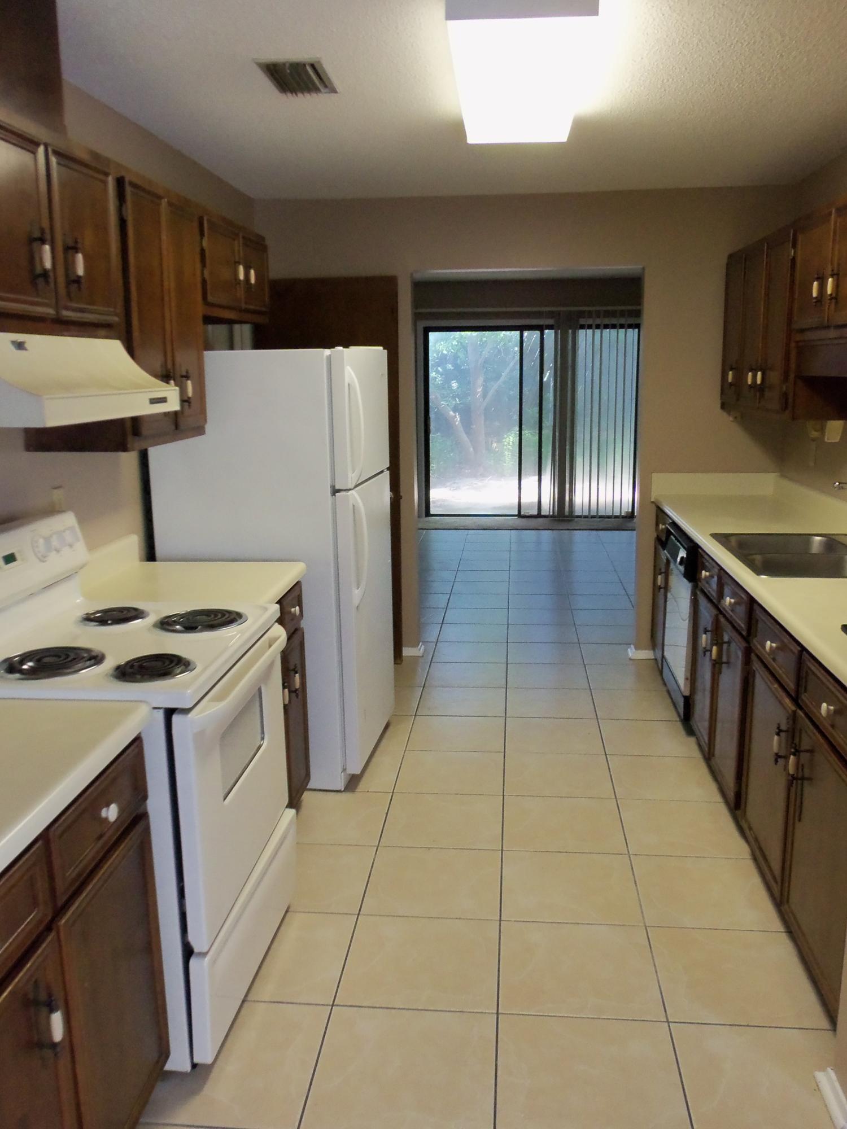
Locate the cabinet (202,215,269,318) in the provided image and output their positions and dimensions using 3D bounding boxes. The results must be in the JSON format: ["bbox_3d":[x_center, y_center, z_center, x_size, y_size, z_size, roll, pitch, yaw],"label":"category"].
[{"bbox_3d":[-0.859,-1.126,3.552,0.298,0.348,0.870,0,12,6],"label":"cabinet"}]

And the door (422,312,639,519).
[{"bbox_3d":[1.106,-1.508,9.482,2.213,2.105,0.120,0,12,6],"label":"door"}]

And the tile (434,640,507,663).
[{"bbox_3d":[0.269,0.505,5.184,0.412,0.012,0.393,0,12,6],"label":"tile"}]

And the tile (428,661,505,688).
[{"bbox_3d":[0.229,0.585,4.779,0.414,0.012,0.396,0,12,6],"label":"tile"}]

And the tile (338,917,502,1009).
[{"bbox_3d":[-0.003,1.077,2.477,0.412,0.012,0.393,0,12,6],"label":"tile"}]

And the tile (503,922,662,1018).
[{"bbox_3d":[0.411,1.079,2.436,0.412,0.012,0.393,0,12,6],"label":"tile"}]

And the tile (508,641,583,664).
[{"bbox_3d":[0.680,0.505,5.123,0.414,0.012,0.396,0,12,6],"label":"tile"}]

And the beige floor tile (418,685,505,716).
[{"bbox_3d":[0.192,0.673,4.447,0.420,0.012,0.397,0,12,6],"label":"beige floor tile"}]

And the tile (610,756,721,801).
[{"bbox_3d":[0.946,0.844,3.592,0.410,0.012,0.399,0,12,6],"label":"tile"}]

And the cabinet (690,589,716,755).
[{"bbox_3d":[1.370,0.433,3.566,0.553,0.603,0.395,0,12,6],"label":"cabinet"}]

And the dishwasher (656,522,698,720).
[{"bbox_3d":[1.399,0.278,4.037,0.574,0.811,0.574,0,12,6],"label":"dishwasher"}]

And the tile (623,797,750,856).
[{"bbox_3d":[0.903,0.917,3.168,0.412,0.012,0.393,0,12,6],"label":"tile"}]

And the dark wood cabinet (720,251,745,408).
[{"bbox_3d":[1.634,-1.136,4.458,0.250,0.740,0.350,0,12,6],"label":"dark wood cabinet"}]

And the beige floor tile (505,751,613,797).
[{"bbox_3d":[0.528,0.834,3.596,0.412,0.012,0.393,0,12,6],"label":"beige floor tile"}]

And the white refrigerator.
[{"bbox_3d":[-0.542,-0.022,3.729,0.782,1.647,0.716,1,12,9],"label":"white refrigerator"}]

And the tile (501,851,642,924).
[{"bbox_3d":[0.450,0.997,2.822,0.412,0.012,0.393,0,12,6],"label":"tile"}]

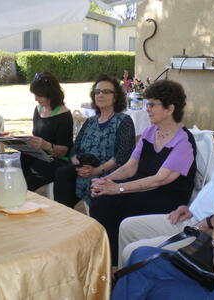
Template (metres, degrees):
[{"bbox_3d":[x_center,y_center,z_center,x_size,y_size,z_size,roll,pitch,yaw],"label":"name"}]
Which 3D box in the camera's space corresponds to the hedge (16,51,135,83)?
[{"bbox_3d":[-1.068,-3.295,17.332,4.700,1.220,1.200,-4,13,-18],"label":"hedge"}]

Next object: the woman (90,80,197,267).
[{"bbox_3d":[0.210,0.203,2.576,0.740,1.200,0.500,-5,14,-21],"label":"woman"}]

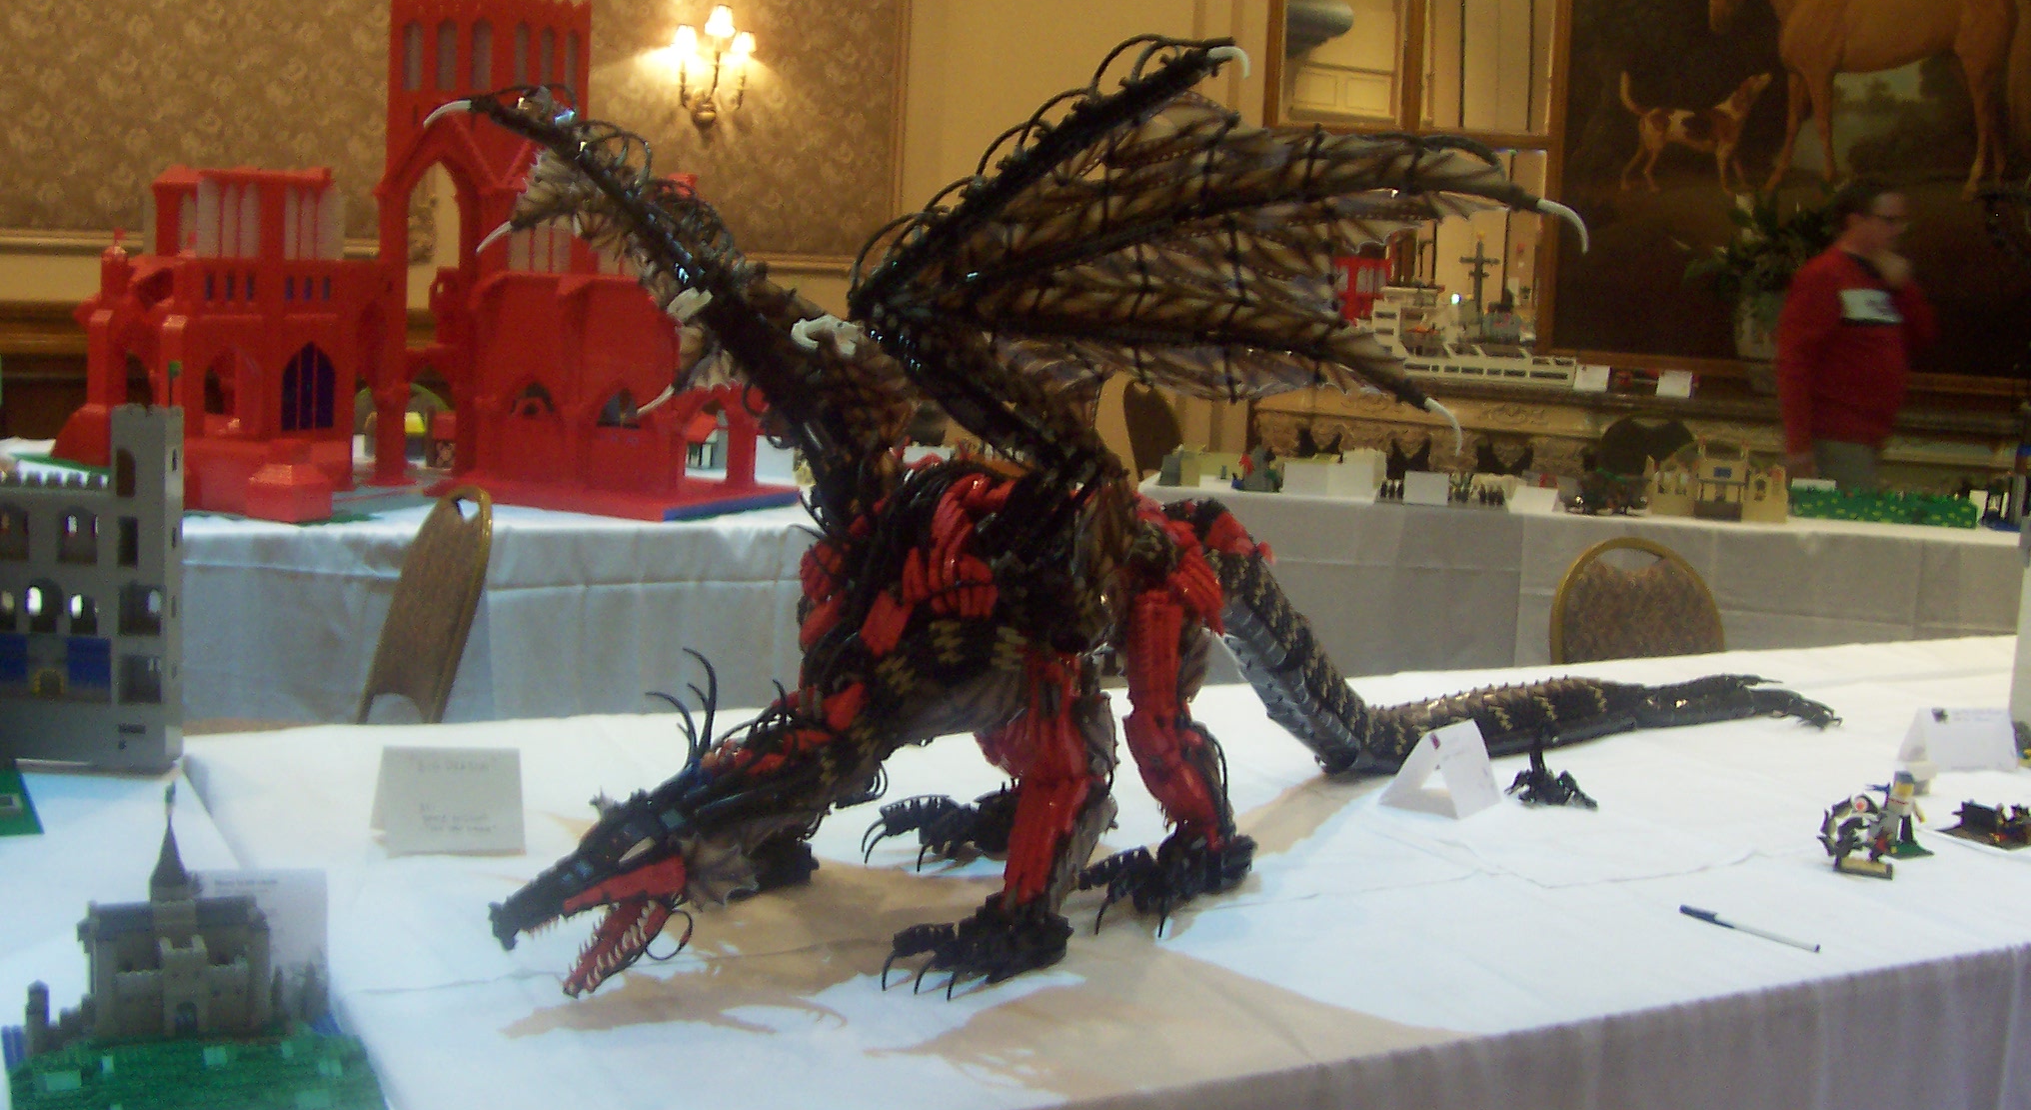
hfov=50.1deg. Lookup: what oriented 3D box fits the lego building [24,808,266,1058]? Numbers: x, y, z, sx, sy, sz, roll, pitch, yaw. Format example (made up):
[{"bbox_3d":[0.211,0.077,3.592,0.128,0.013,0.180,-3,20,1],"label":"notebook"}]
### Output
[{"bbox_3d":[-0.635,0.266,1.583,0.185,0.165,0.110,-1,7,-27],"label":"lego building"}]

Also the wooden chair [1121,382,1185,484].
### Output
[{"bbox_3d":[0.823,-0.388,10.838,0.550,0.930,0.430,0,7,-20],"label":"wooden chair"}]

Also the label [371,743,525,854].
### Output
[{"bbox_3d":[-0.587,0.248,2.243,0.134,0.099,0.115,1,7,-13],"label":"label"}]

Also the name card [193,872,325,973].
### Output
[{"bbox_3d":[-0.617,0.300,1.736,0.134,0.100,0.110,1,7,-12],"label":"name card"}]

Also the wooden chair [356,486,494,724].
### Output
[{"bbox_3d":[-1.393,0.309,4.500,0.550,0.900,0.430,-3,8,-38],"label":"wooden chair"}]

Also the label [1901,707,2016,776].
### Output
[{"bbox_3d":[1.286,0.249,2.951,0.147,0.083,0.075,1,7,-12],"label":"label"}]

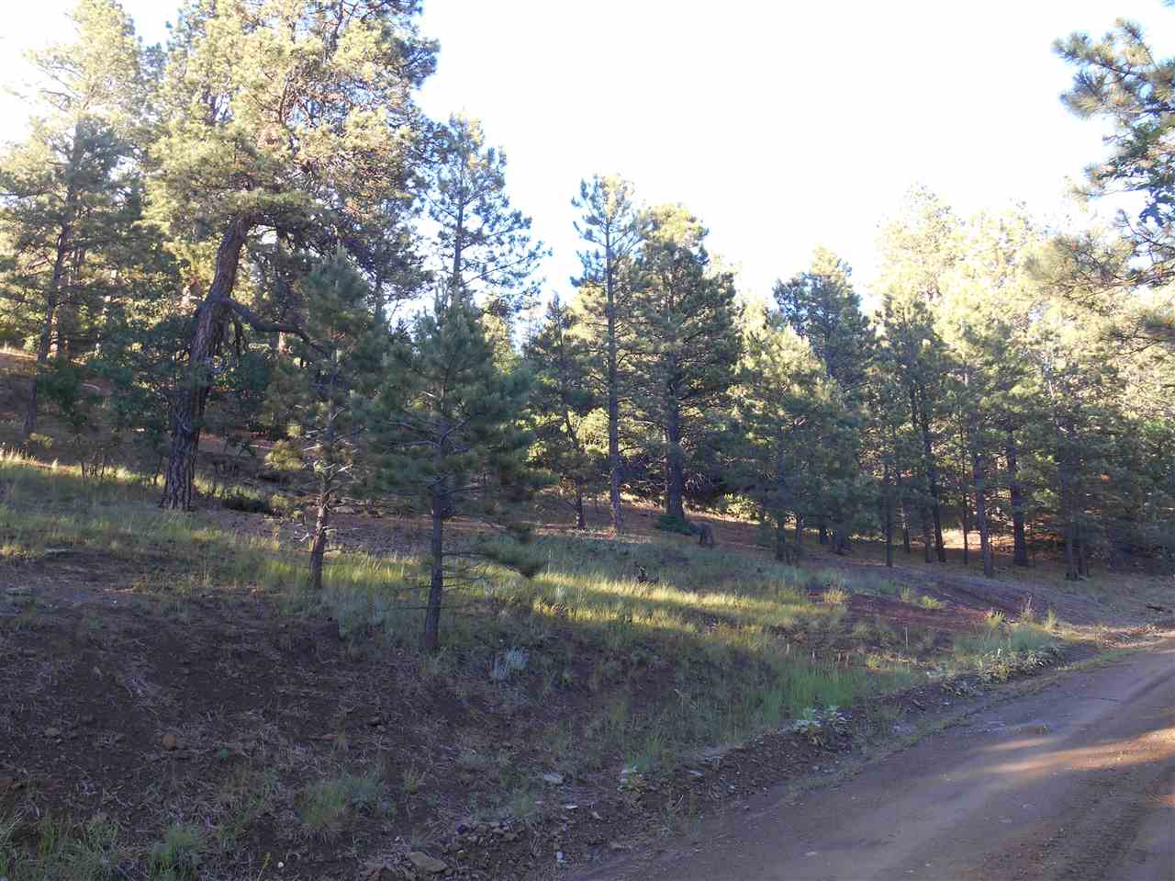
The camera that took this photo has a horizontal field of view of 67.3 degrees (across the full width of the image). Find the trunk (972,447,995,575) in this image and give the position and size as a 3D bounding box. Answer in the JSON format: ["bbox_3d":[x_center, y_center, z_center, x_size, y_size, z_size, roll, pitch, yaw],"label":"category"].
[{"bbox_3d":[12.006,2.209,26.801,0.363,3.846,0.363,0,-9,0],"label":"trunk"}]

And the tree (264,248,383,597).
[{"bbox_3d":[-4.595,-0.411,15.468,1.996,5.984,1.996,0,-9,0],"label":"tree"}]

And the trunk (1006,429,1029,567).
[{"bbox_3d":[15.053,1.963,30.878,0.482,4.830,0.482,0,-9,0],"label":"trunk"}]

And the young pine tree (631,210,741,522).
[{"bbox_3d":[3.196,-2.615,28.843,3.482,10.781,3.482,0,-9,0],"label":"young pine tree"}]

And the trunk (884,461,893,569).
[{"bbox_3d":[9.461,2.324,27.762,0.188,3.348,0.188,0,-9,0],"label":"trunk"}]

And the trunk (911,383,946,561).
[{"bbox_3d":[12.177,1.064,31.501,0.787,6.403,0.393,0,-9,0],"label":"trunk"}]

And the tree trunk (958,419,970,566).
[{"bbox_3d":[13.417,1.829,31.410,0.196,5.246,0.196,0,-9,0],"label":"tree trunk"}]

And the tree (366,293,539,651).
[{"bbox_3d":[-1.903,0.358,12.396,2.348,5.065,2.348,0,-9,0],"label":"tree"}]

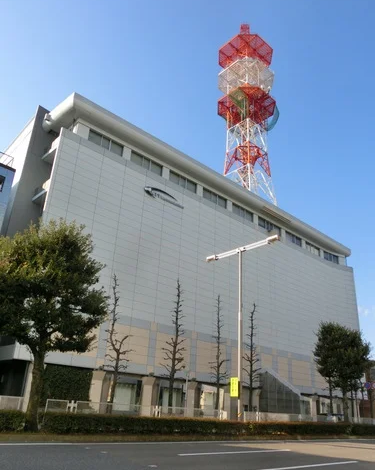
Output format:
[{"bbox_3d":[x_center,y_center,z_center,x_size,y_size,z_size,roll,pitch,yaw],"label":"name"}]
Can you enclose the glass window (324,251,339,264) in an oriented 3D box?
[{"bbox_3d":[18.465,3.048,51.788,2.950,1.160,0.100,20,-28,-34],"label":"glass window"}]

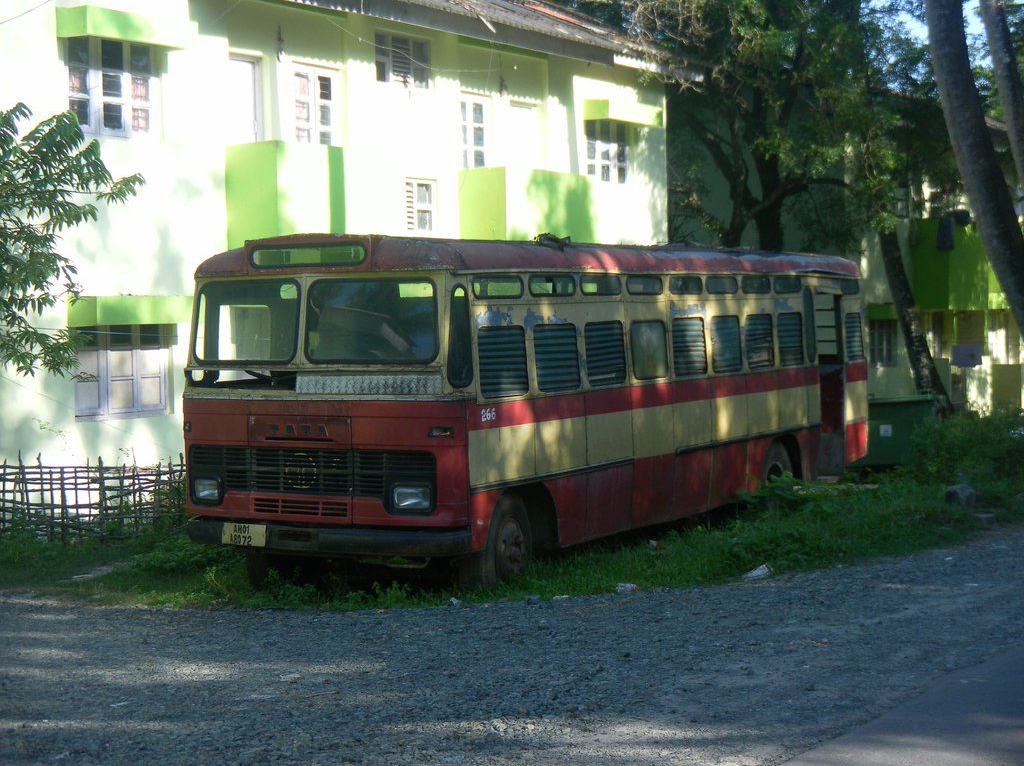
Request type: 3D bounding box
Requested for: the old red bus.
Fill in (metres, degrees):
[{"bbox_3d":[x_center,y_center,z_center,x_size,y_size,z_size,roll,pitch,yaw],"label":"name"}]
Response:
[{"bbox_3d":[0.774,0.068,17.477,2.580,2.840,8.990,1,3,31],"label":"old red bus"}]

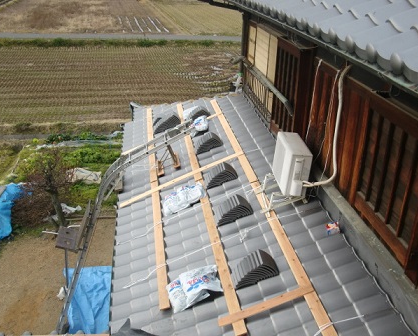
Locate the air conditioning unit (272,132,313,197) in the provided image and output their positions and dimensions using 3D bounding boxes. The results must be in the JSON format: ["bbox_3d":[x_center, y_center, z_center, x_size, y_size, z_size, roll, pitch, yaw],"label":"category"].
[{"bbox_3d":[1.078,-0.064,6.450,0.274,0.562,0.814,2,24,-6],"label":"air conditioning unit"}]

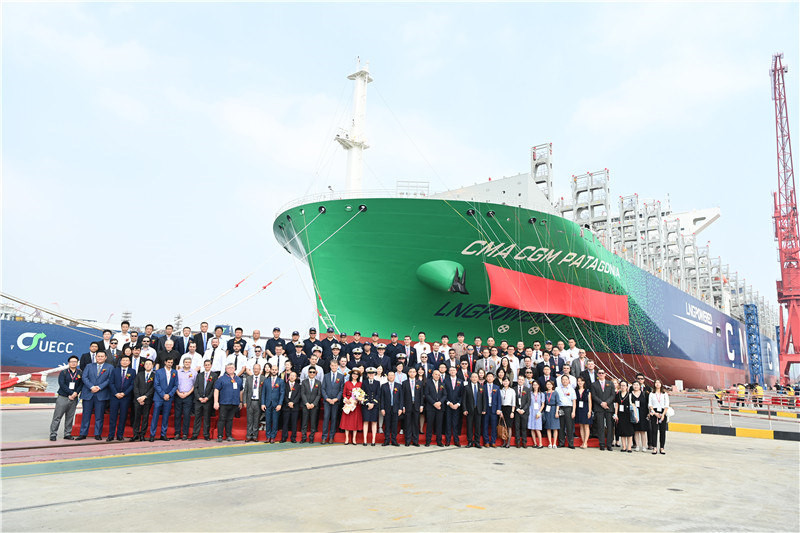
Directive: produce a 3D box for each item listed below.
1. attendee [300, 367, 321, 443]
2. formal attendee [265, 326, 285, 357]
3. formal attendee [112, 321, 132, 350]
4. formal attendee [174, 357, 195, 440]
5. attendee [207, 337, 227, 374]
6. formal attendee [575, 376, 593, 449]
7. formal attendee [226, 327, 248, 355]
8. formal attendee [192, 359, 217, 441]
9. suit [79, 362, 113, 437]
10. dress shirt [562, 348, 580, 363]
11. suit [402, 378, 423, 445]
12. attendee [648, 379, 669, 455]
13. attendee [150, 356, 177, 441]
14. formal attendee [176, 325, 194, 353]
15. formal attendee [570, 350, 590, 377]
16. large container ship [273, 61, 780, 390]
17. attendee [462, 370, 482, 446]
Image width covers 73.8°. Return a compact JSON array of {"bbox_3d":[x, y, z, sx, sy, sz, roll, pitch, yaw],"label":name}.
[{"bbox_3d":[-2.071,3.157,12.226,0.480,1.680,0.340,4,-12,-8],"label":"attendee"},{"bbox_3d":[-3.378,2.515,14.322,0.530,1.750,0.330,5,-12,-11],"label":"formal attendee"},{"bbox_3d":[-7.349,2.296,13.950,0.500,1.740,0.310,5,-12,-16],"label":"formal attendee"},{"bbox_3d":[-4.908,3.011,12.182,0.490,1.792,0.360,5,-12,-16],"label":"formal attendee"},{"bbox_3d":[-4.555,2.627,12.919,0.560,1.780,0.360,6,-12,-16],"label":"attendee"},{"bbox_3d":[4.537,3.606,13.196,0.450,1.674,0.320,0,-12,10],"label":"formal attendee"},{"bbox_3d":[-4.452,2.514,14.350,0.520,1.740,0.320,4,-11,-10],"label":"formal attendee"},{"bbox_3d":[-4.551,3.107,12.449,0.480,1.790,0.300,4,-12,-11],"label":"formal attendee"},{"bbox_3d":[-6.662,2.906,11.666,0.620,1.573,0.380,6,-12,-21],"label":"suit"},{"bbox_3d":[4.835,2.582,14.831,0.500,0.680,0.280,-1,-12,16],"label":"dress shirt"},{"bbox_3d":[0.303,3.425,12.642,0.520,1.555,0.360,2,-11,-1],"label":"suit"},{"bbox_3d":[6.107,3.547,12.639,0.460,1.674,0.340,-1,-12,14],"label":"attendee"},{"bbox_3d":[-5.064,2.864,11.575,0.550,1.760,0.360,7,-13,-23],"label":"attendee"},{"bbox_3d":[-5.737,2.492,14.146,0.520,1.770,0.360,5,-12,-15],"label":"formal attendee"},{"bbox_3d":[4.880,3.079,14.250,0.510,1.740,0.320,0,-11,7],"label":"formal attendee"},{"bbox_3d":[105.907,20.590,205.100,51.000,68.500,366.000,-9,-16,40],"label":"large container ship"},{"bbox_3d":[1.720,3.344,12.480,0.520,1.684,0.330,2,-11,2],"label":"attendee"}]

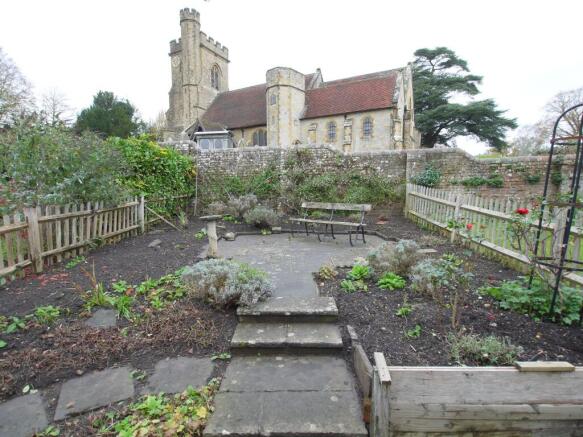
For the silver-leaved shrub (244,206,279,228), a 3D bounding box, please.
[{"bbox_3d":[-0.746,-0.055,7.660,0.840,0.520,0.800,0,8,0],"label":"silver-leaved shrub"}]

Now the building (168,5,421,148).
[{"bbox_3d":[-2.230,-15.350,34.469,31.400,17.700,10.400,5,9,35],"label":"building"}]

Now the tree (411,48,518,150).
[{"bbox_3d":[21.839,-15.078,40.359,16.500,15.000,15.500,0,8,0],"label":"tree"}]

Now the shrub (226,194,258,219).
[{"bbox_3d":[-1.379,-0.283,8.538,0.880,0.660,0.820,0,8,0],"label":"shrub"}]

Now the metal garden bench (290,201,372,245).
[{"bbox_3d":[0.780,0.089,6.416,1.642,0.765,0.592,6,10,38],"label":"metal garden bench"}]

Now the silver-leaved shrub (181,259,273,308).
[{"bbox_3d":[-0.751,0.675,3.672,1.050,0.430,0.880,0,8,0],"label":"silver-leaved shrub"}]

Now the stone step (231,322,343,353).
[{"bbox_3d":[-0.036,1.139,2.920,1.010,0.131,0.383,0,8,1],"label":"stone step"}]

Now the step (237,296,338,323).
[{"bbox_3d":[-0.036,0.979,3.249,1.020,0.120,0.377,0,8,1],"label":"step"}]

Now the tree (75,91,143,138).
[{"bbox_3d":[-21.559,-10.699,35.899,7.900,8.700,7.700,0,8,0],"label":"tree"}]

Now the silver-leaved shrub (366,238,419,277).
[{"bbox_3d":[1.456,0.476,4.402,0.750,0.470,0.700,0,8,0],"label":"silver-leaved shrub"}]

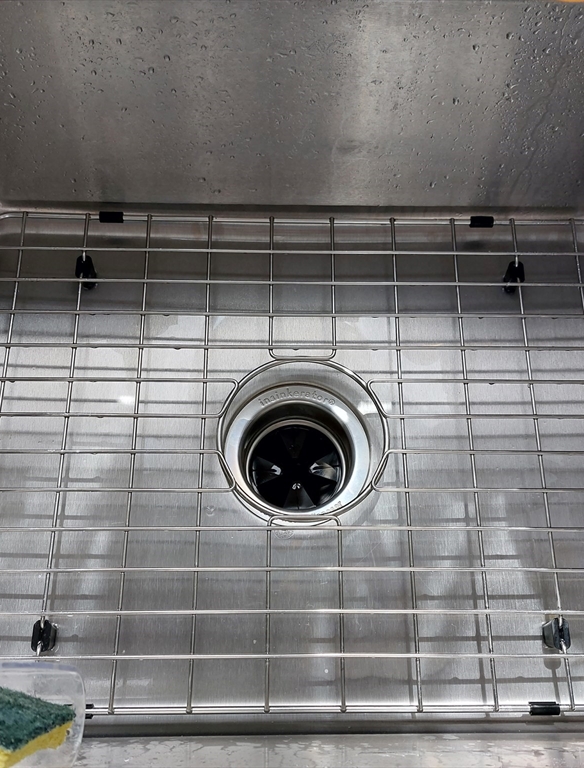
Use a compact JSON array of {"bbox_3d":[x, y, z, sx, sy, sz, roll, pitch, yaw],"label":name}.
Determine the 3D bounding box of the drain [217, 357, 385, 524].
[{"bbox_3d":[0.006,0.057,0.570,0.122,0.060,0.122,0,70,-1],"label":"drain"}]

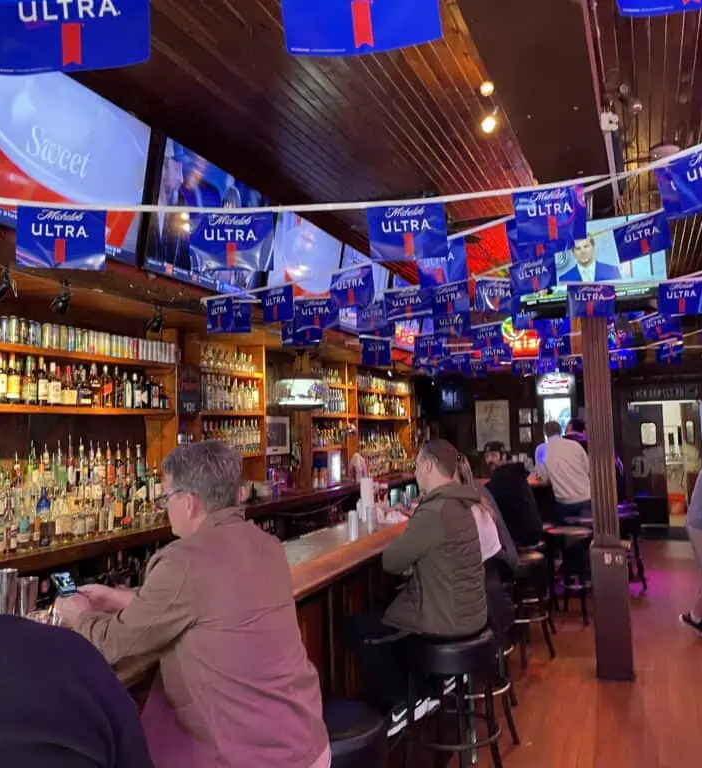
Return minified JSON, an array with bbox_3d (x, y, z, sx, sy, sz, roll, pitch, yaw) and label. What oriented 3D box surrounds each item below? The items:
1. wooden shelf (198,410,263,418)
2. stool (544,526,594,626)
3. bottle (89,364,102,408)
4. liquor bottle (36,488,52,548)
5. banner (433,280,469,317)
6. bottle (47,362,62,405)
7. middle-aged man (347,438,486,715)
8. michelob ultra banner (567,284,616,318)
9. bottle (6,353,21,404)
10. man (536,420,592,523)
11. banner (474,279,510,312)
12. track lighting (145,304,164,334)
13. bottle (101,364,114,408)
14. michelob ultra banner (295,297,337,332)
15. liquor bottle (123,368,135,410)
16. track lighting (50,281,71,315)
[{"bbox_3d":[-1.136,0.263,6.702,0.260,0.038,1.021,-4,-4,24],"label":"wooden shelf"},{"bbox_3d":[1.885,1.648,6.650,0.410,0.760,0.410,-3,-4,20],"label":"stool"},{"bbox_3d":[-1.752,0.015,5.263,0.080,0.306,0.080,-4,-5,21],"label":"bottle"},{"bbox_3d":[-1.665,0.729,4.165,0.085,0.325,0.085,-4,-4,24],"label":"liquor bottle"},{"bbox_3d":[0.653,-0.561,5.050,0.305,0.208,0.020,-5,-5,36],"label":"banner"},{"bbox_3d":[-1.955,-0.010,5.070,0.080,0.275,0.085,-3,-4,20],"label":"bottle"},{"bbox_3d":[0.325,0.865,3.500,0.710,1.200,0.540,-4,-4,30],"label":"middle-aged man"},{"bbox_3d":[1.538,-0.534,4.920,0.305,0.208,0.020,-2,-4,3],"label":"michelob ultra banner"},{"bbox_3d":[-2.019,-0.035,4.594,0.077,0.304,0.077,-4,-5,21],"label":"bottle"},{"bbox_3d":[2.080,1.078,7.600,0.530,1.420,0.700,-2,-4,5],"label":"man"},{"bbox_3d":[0.929,-0.570,4.980,0.305,0.208,0.020,-1,-4,-5],"label":"banner"},{"bbox_3d":[-1.330,-0.436,5.205,0.130,0.190,0.090,-4,-4,30],"label":"track lighting"},{"bbox_3d":[-1.704,0.019,5.382,0.080,0.306,0.080,-4,-5,21],"label":"bottle"},{"bbox_3d":[-0.223,-0.463,5.120,0.305,0.208,0.020,-3,-4,12],"label":"michelob ultra banner"},{"bbox_3d":[-1.675,0.038,5.815,0.075,0.280,0.080,-3,-4,20],"label":"liquor bottle"},{"bbox_3d":[-1.676,-0.499,4.436,0.130,0.190,0.090,-4,-5,30],"label":"track lighting"}]

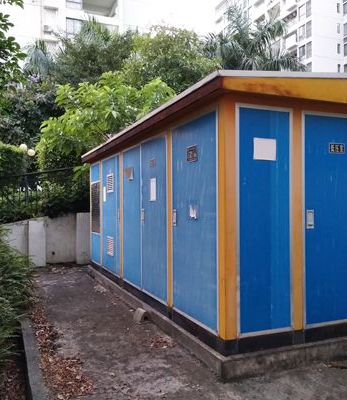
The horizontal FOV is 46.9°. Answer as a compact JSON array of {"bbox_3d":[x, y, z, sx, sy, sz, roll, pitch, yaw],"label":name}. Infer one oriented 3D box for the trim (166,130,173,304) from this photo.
[{"bbox_3d":[-0.024,0.202,4.700,0.060,2.090,0.162,0,-1,-23],"label":"trim"}]

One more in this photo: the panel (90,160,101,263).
[{"bbox_3d":[-1.647,0.299,8.543,0.050,2.070,0.857,0,-1,-23],"label":"panel"}]

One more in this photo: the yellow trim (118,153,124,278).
[{"bbox_3d":[-0.843,0.246,6.645,0.060,2.090,0.213,0,-1,-23],"label":"yellow trim"}]

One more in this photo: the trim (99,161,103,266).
[{"bbox_3d":[-1.441,0.279,8.066,0.060,2.090,0.183,0,-1,-23],"label":"trim"}]

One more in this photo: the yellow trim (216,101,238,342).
[{"bbox_3d":[0.497,0.167,3.592,0.142,2.110,0.120,0,-1,-23],"label":"yellow trim"}]

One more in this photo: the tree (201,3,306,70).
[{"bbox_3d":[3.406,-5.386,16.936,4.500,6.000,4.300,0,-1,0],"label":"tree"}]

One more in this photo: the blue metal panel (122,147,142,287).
[{"bbox_3d":[-0.620,0.239,6.103,0.050,2.060,0.917,0,-1,-23],"label":"blue metal panel"}]

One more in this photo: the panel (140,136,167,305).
[{"bbox_3d":[-0.251,0.219,5.226,0.050,2.060,0.986,0,-1,-23],"label":"panel"}]

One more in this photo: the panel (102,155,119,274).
[{"bbox_3d":[-1.151,0.273,7.365,0.050,2.070,1.334,0,-1,-23],"label":"panel"}]

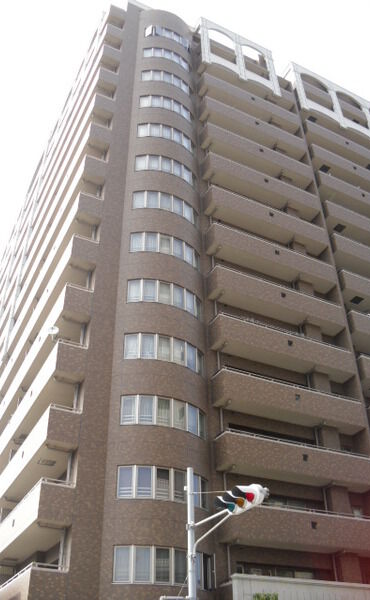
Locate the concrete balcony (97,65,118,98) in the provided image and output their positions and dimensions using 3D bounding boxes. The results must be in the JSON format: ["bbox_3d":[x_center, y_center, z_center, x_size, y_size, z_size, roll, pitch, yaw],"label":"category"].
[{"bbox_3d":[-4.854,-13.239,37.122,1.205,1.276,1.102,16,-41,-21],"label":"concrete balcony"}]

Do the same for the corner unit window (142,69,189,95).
[{"bbox_3d":[-0.893,-13.489,37.737,3.741,1.236,0.681,16,-41,-21],"label":"corner unit window"}]

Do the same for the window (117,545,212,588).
[{"bbox_3d":[-0.558,8.929,20.242,3.690,1.235,0.686,16,-41,-21],"label":"window"}]

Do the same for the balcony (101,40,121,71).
[{"bbox_3d":[-4.832,-15.167,38.526,1.247,1.508,1.189,16,-41,-21],"label":"balcony"}]

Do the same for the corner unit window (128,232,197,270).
[{"bbox_3d":[-0.730,-2.347,28.690,3.741,1.236,0.681,16,-41,-21],"label":"corner unit window"}]

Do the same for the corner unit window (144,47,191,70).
[{"bbox_3d":[-0.925,-15.662,39.581,3.741,1.236,0.681,16,-41,-21],"label":"corner unit window"}]

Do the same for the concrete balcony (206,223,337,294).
[{"bbox_3d":[4.816,-2.167,32.908,7.725,1.334,0.986,16,-41,-21],"label":"concrete balcony"}]

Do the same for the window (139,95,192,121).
[{"bbox_3d":[-0.829,-11.322,36.102,3.690,1.235,0.686,16,-41,-21],"label":"window"}]

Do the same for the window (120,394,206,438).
[{"bbox_3d":[-0.634,4.546,23.673,3.690,1.235,0.686,16,-41,-21],"label":"window"}]

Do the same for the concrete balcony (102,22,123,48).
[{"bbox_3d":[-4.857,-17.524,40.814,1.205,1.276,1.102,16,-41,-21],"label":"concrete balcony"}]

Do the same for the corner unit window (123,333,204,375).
[{"bbox_3d":[-0.668,2.248,25.438,3.690,1.235,0.686,16,-41,-21],"label":"corner unit window"}]

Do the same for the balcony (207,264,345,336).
[{"bbox_3d":[4.740,0.169,30.578,7.583,1.406,1.015,16,-41,-21],"label":"balcony"}]

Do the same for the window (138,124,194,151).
[{"bbox_3d":[-0.830,-9.091,34.087,3.741,1.236,0.681,16,-41,-21],"label":"window"}]

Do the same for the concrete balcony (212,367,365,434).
[{"bbox_3d":[4.784,4.686,27.011,7.583,1.406,1.015,16,-41,-21],"label":"concrete balcony"}]

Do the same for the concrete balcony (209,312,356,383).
[{"bbox_3d":[4.768,2.437,28.791,7.583,1.406,1.015,16,-41,-21],"label":"concrete balcony"}]

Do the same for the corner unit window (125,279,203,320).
[{"bbox_3d":[-0.695,-0.069,26.899,3.741,1.236,0.681,16,-41,-21],"label":"corner unit window"}]

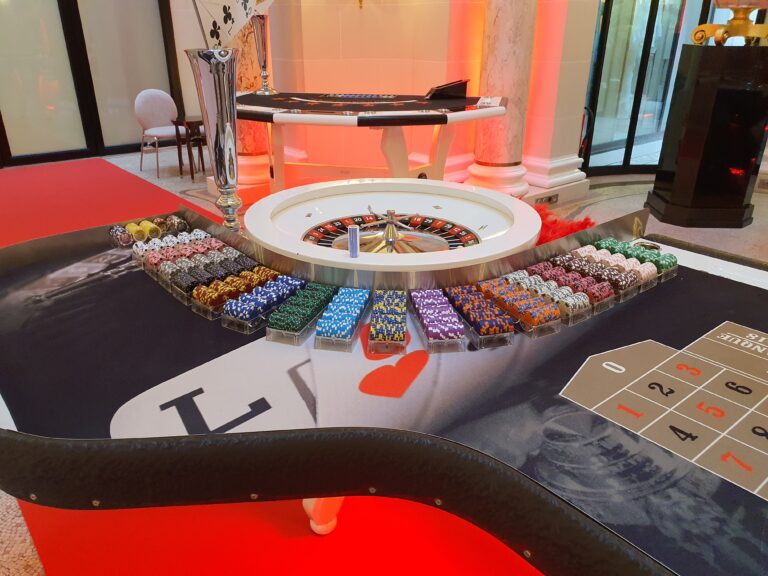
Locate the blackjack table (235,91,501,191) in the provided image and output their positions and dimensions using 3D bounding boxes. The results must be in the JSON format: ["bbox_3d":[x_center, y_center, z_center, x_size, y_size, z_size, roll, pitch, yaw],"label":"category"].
[{"bbox_3d":[-0.137,-0.740,3.854,1.940,0.945,1.170,2,24,3],"label":"blackjack table"}]

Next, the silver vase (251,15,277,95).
[{"bbox_3d":[-0.860,-1.668,4.144,0.148,0.520,0.148,0,24,0],"label":"silver vase"}]

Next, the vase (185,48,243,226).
[{"bbox_3d":[-0.429,-0.356,1.546,0.140,0.510,0.140,0,24,0],"label":"vase"}]

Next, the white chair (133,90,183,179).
[{"bbox_3d":[-2.231,-1.581,5.851,0.480,0.810,0.520,-16,29,-33],"label":"white chair"}]

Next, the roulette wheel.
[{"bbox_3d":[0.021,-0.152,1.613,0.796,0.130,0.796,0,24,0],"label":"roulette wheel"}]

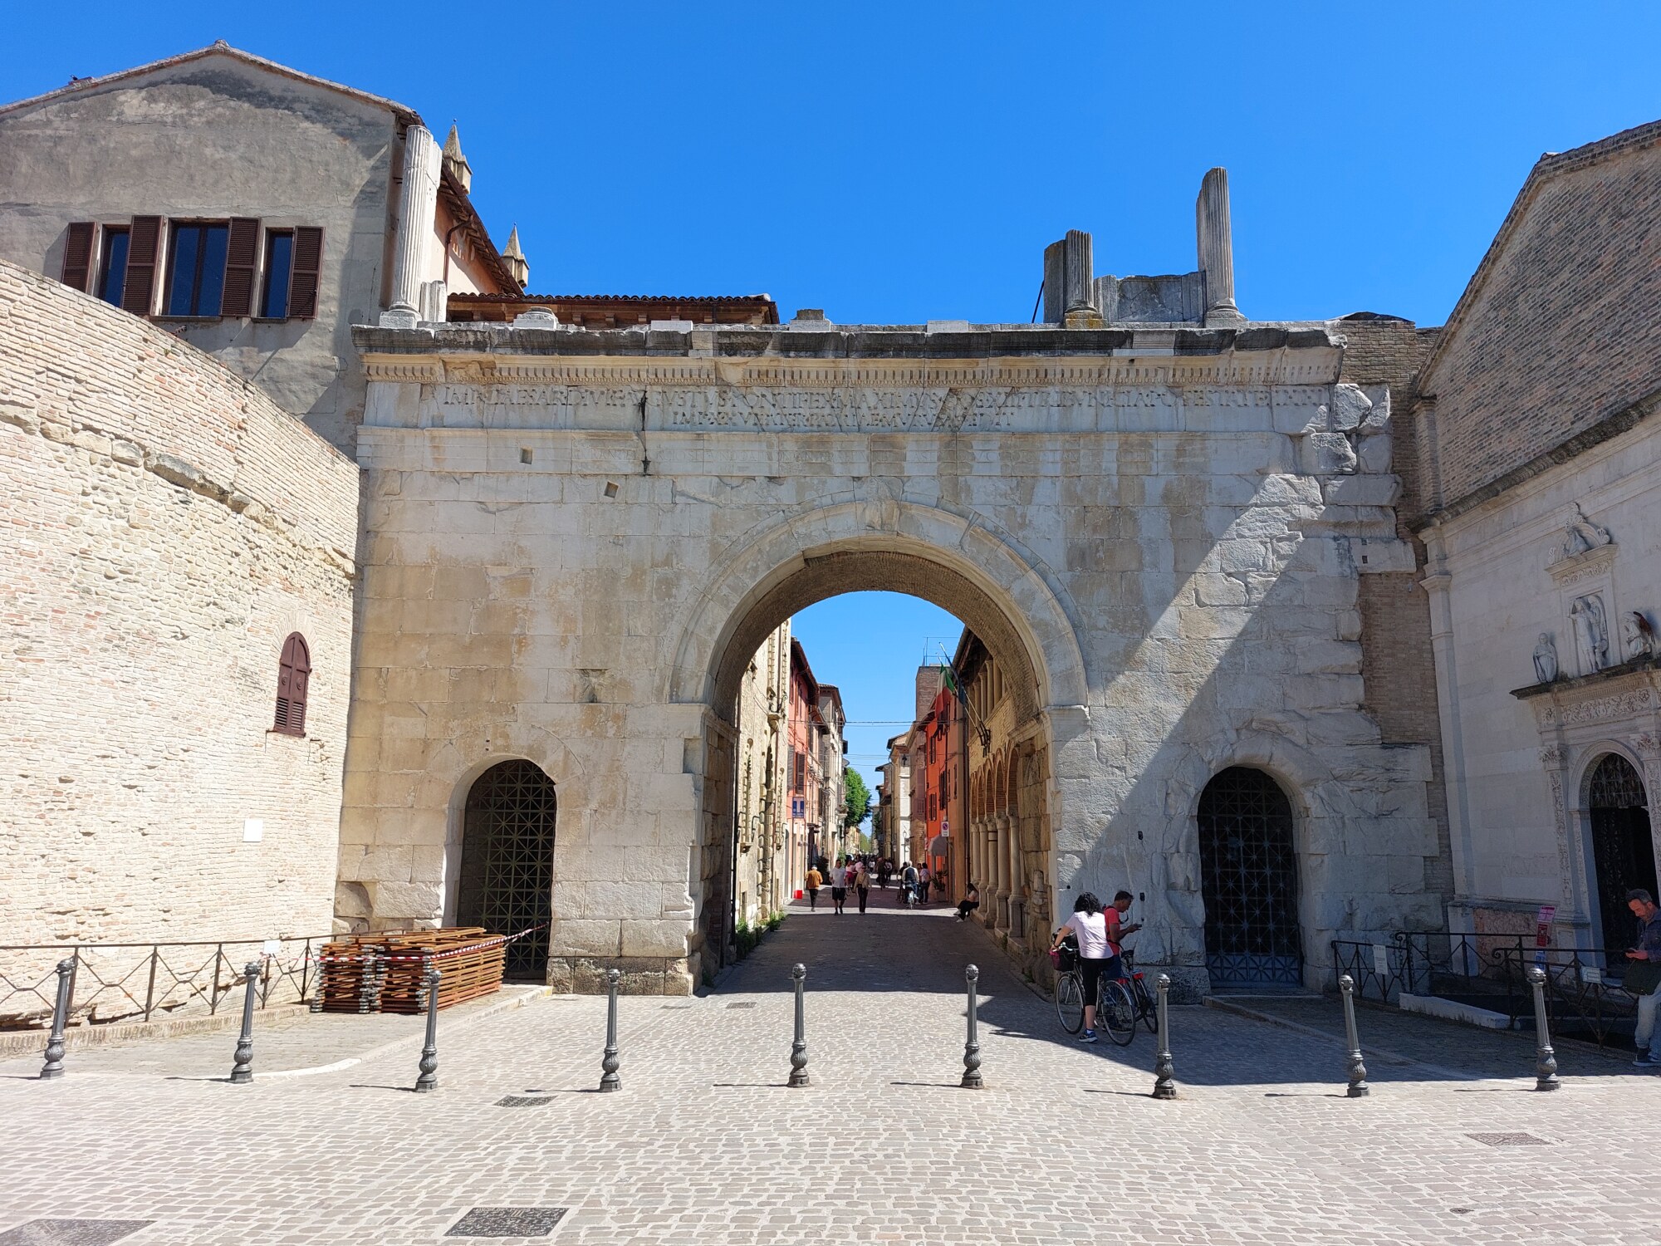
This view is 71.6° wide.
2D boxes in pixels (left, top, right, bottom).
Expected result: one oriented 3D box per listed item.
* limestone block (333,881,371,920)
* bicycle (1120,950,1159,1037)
[{"bbox_3d":[-8.182,4.795,19.916,0.720,0.600,0.550,0,-11,2],"label":"limestone block"},{"bbox_3d":[3.670,4.379,14.061,0.600,1.050,1.750,-7,-10,-6],"label":"bicycle"}]

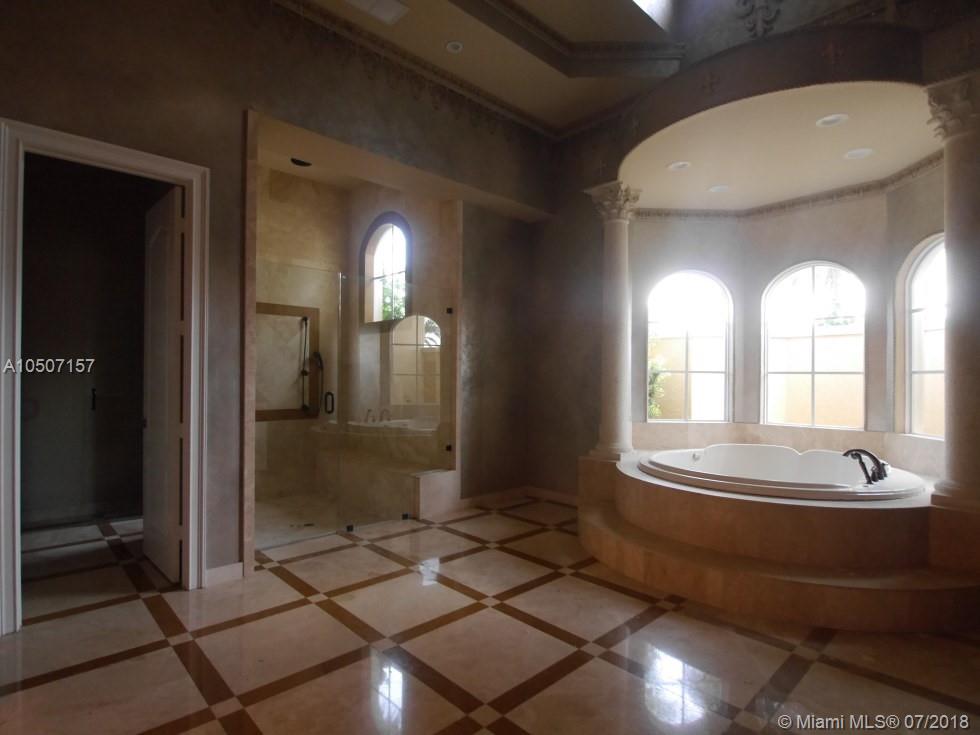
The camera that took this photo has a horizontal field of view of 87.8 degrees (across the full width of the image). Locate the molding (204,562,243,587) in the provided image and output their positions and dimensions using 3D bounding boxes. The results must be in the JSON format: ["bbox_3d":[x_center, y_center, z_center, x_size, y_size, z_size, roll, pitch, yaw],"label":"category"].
[{"bbox_3d":[-1.663,1.298,3.204,0.235,0.103,0.020,2,-2,-44],"label":"molding"}]

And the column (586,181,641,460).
[{"bbox_3d":[1.164,-0.409,4.743,0.375,2.479,0.375,2,-2,-44],"label":"column"}]

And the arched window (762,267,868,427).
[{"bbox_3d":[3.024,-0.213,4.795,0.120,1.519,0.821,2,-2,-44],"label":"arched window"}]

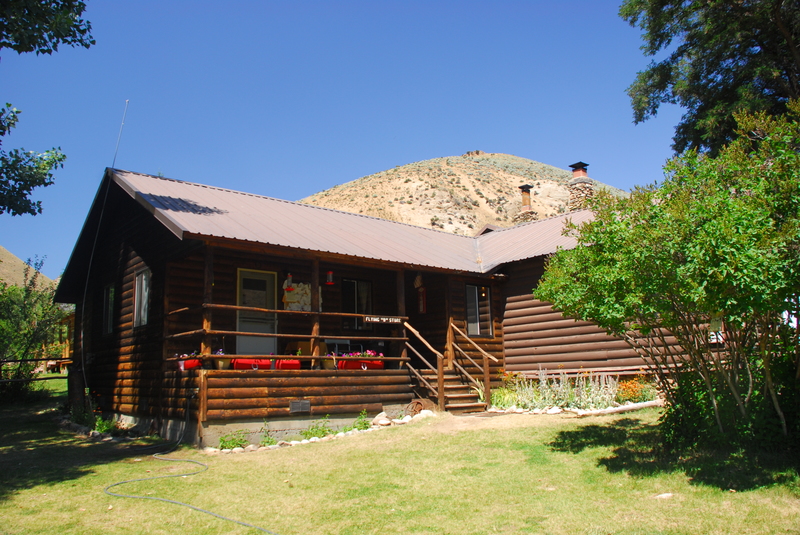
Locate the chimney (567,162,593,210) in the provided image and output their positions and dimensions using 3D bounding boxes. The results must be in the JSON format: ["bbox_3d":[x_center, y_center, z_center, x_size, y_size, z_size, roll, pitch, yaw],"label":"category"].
[{"bbox_3d":[5.787,-2.532,19.445,0.580,1.600,0.580,8,-14,-39],"label":"chimney"}]

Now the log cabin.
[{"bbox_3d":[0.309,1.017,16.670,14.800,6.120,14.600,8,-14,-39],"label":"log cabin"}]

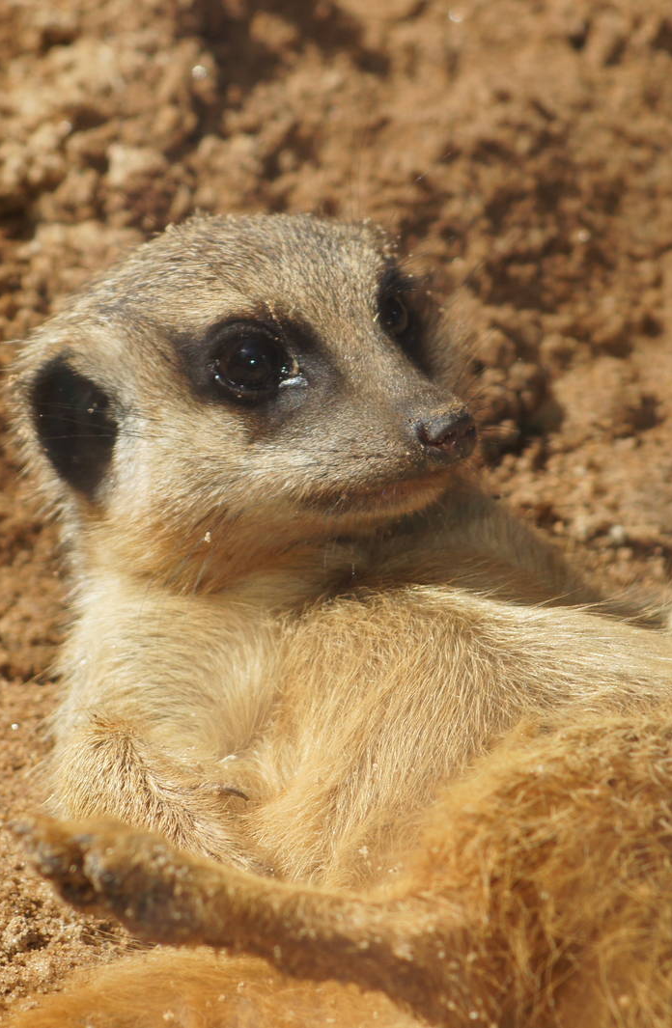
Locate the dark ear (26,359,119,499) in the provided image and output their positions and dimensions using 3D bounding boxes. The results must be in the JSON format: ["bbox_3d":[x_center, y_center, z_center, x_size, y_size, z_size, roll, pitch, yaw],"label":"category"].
[{"bbox_3d":[-0.041,-0.013,1.393,0.016,0.021,0.008,-5,13,38],"label":"dark ear"}]

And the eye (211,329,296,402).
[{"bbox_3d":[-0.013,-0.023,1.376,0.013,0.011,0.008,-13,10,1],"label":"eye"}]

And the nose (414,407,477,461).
[{"bbox_3d":[0.017,-0.012,1.363,0.009,0.008,0.009,-20,12,-33],"label":"nose"}]

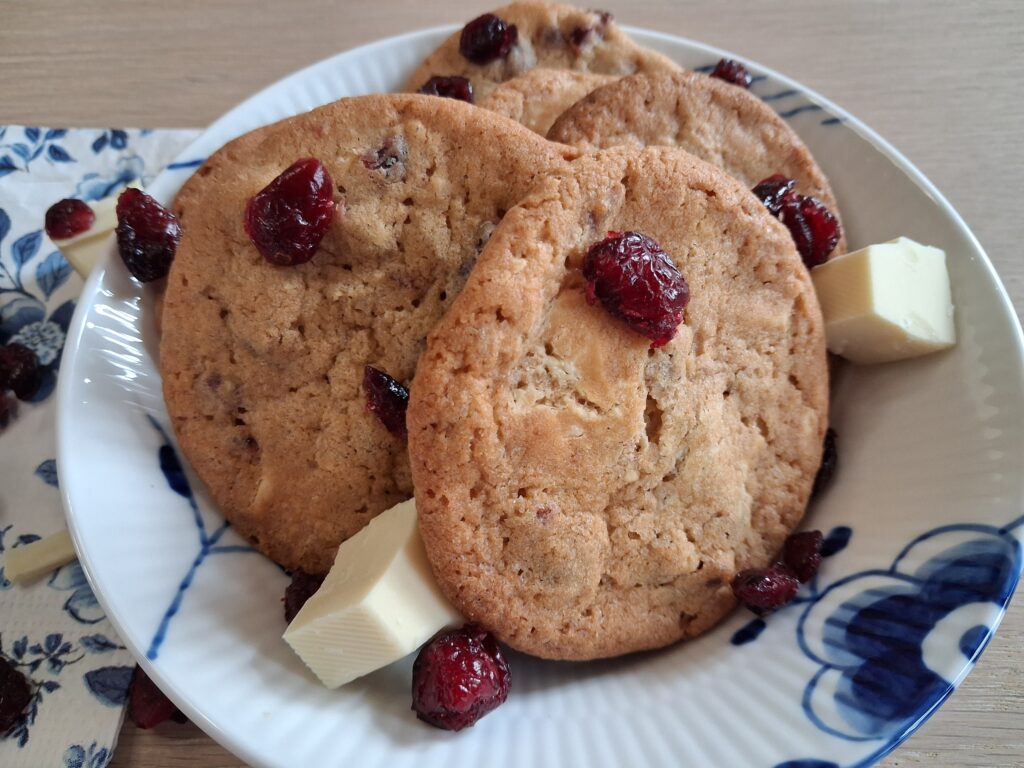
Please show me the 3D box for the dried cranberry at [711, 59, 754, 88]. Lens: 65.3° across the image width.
[{"bbox_3d":[0.055,-0.077,0.200,0.012,0.009,0.011,-2,59,-2],"label":"dried cranberry"}]

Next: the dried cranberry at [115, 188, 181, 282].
[{"bbox_3d":[-0.077,-0.031,0.168,0.014,0.014,0.021,-20,61,-13],"label":"dried cranberry"}]

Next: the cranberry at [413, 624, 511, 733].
[{"bbox_3d":[-0.009,0.049,0.134,0.017,0.016,0.018,-25,63,-15],"label":"cranberry"}]

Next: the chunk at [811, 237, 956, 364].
[{"bbox_3d":[0.078,-0.017,0.172,0.021,0.021,0.017,8,75,-23],"label":"chunk"}]

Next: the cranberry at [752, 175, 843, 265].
[{"bbox_3d":[0.064,-0.036,0.179,0.014,0.013,0.023,-26,63,-16],"label":"cranberry"}]

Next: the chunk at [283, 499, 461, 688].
[{"bbox_3d":[-0.024,0.038,0.140,0.013,0.019,0.024,55,32,-11],"label":"chunk"}]

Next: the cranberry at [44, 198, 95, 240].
[{"bbox_3d":[-0.106,-0.039,0.191,0.013,0.009,0.011,-23,62,-14],"label":"cranberry"}]

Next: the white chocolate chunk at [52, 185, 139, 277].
[{"bbox_3d":[-0.104,-0.038,0.205,0.021,0.016,0.012,-26,63,-16],"label":"white chocolate chunk"}]

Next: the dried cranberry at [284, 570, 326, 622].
[{"bbox_3d":[-0.035,0.039,0.143,0.012,0.010,0.013,-20,61,-13],"label":"dried cranberry"}]

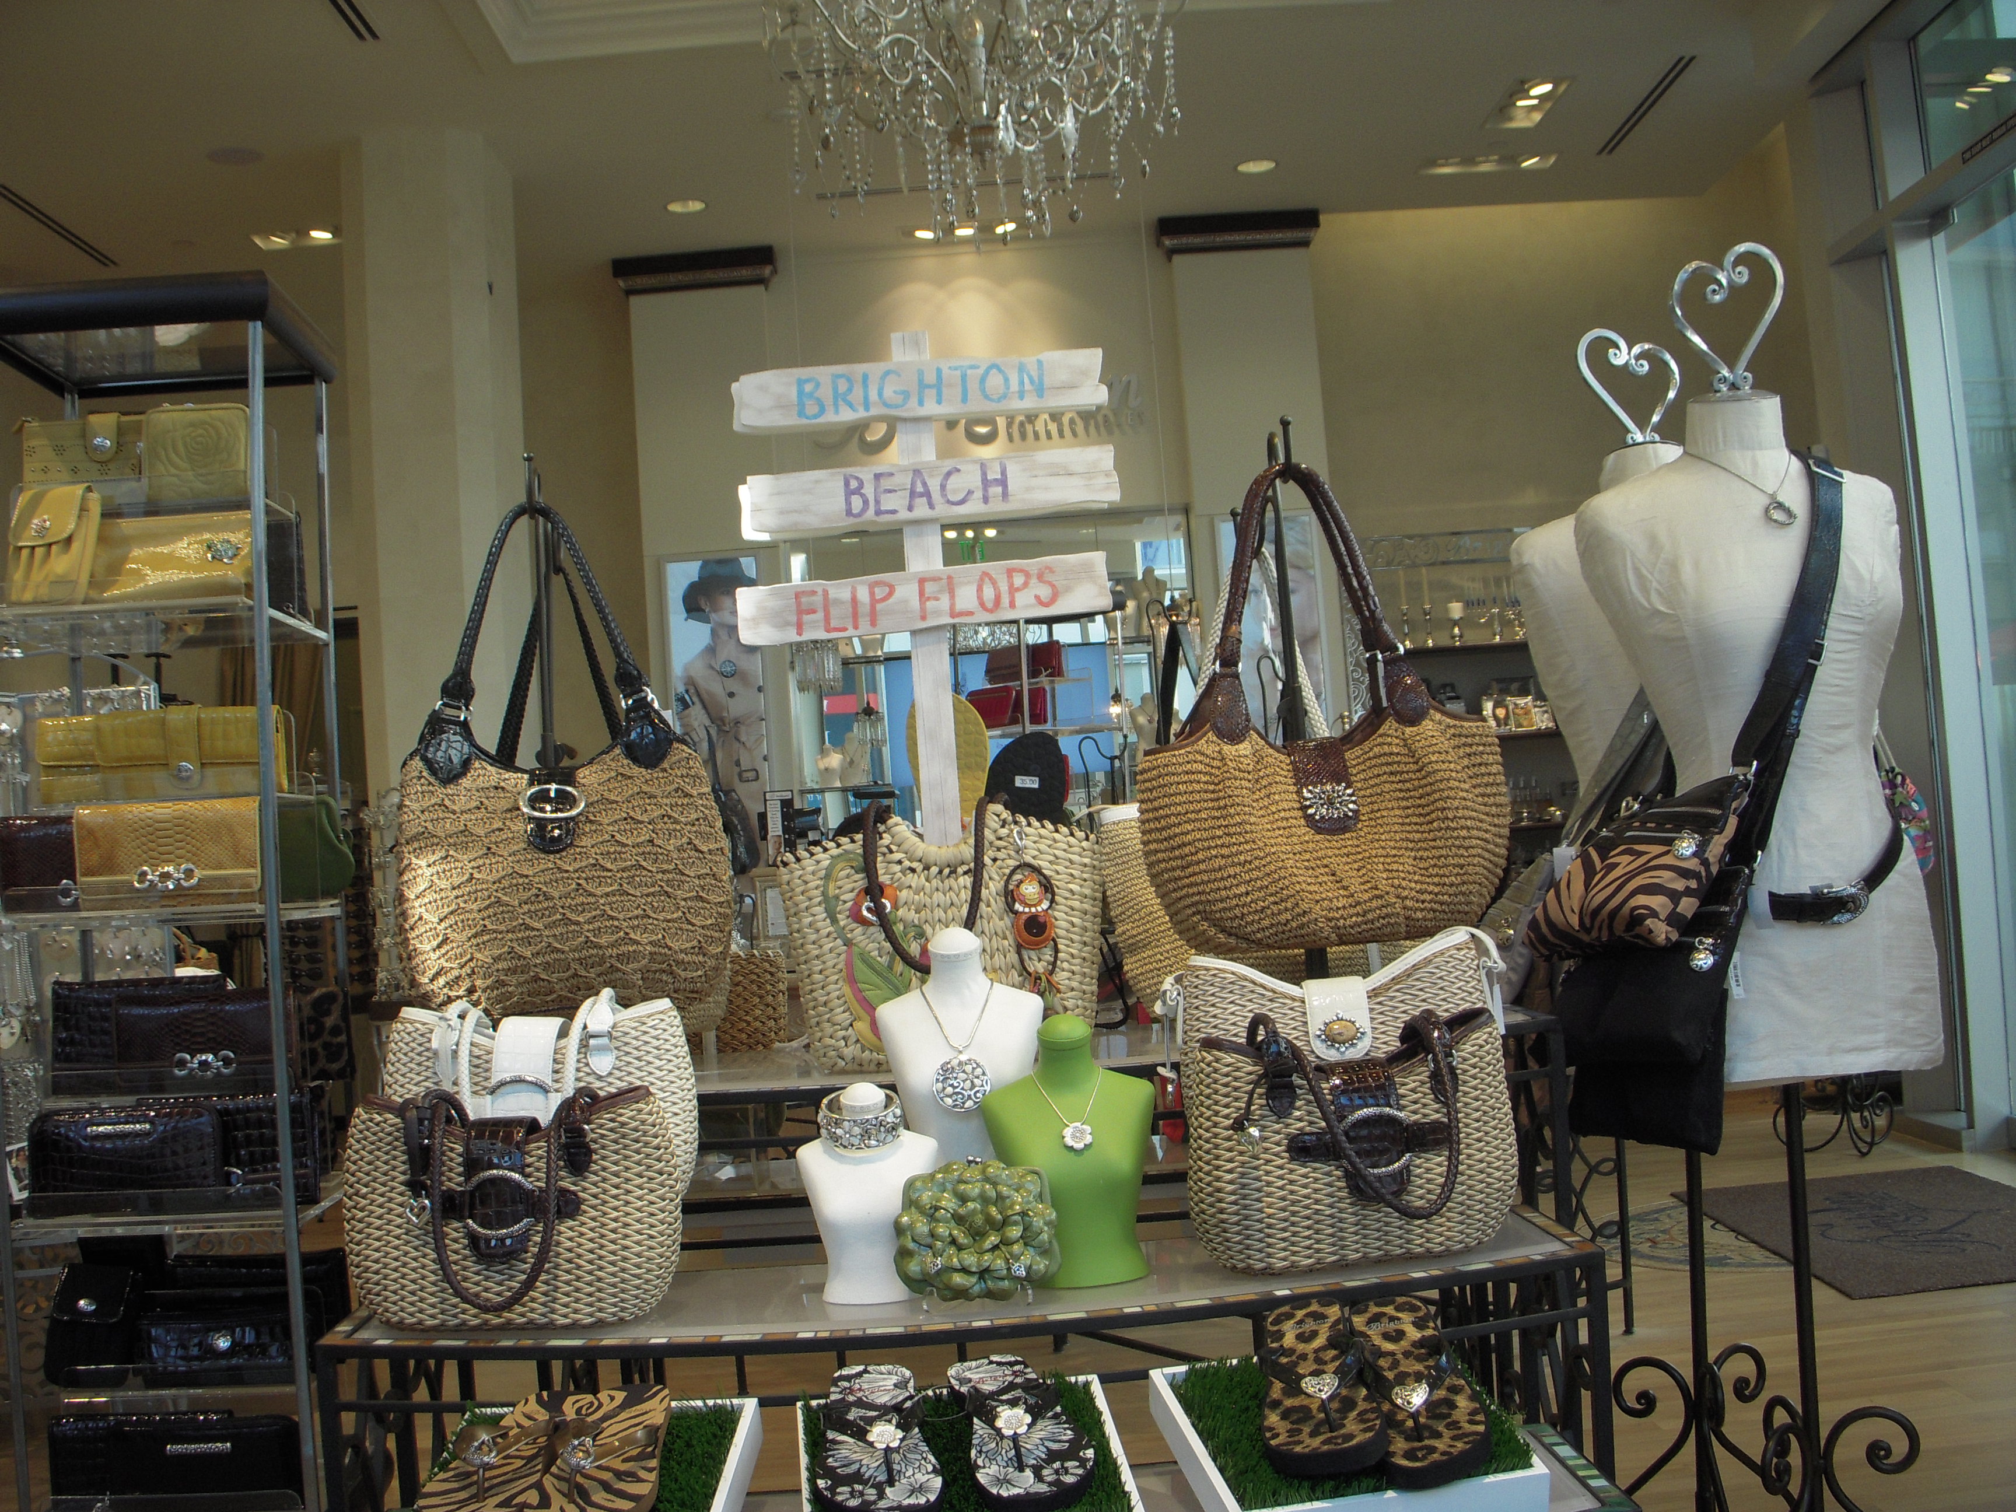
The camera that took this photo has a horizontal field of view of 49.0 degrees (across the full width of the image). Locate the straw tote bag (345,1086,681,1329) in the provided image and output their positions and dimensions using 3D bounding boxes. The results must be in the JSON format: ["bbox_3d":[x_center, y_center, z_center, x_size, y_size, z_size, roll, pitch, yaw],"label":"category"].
[{"bbox_3d":[-0.483,0.437,2.160,0.320,0.235,0.130,-4,-3,7],"label":"straw tote bag"}]

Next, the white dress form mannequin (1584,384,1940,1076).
[{"bbox_3d":[0.828,-0.022,2.440,0.360,0.750,0.240,-4,-3,-4],"label":"white dress form mannequin"}]

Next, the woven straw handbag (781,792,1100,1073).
[{"bbox_3d":[-0.079,0.203,2.600,0.360,0.320,0.160,-4,-3,-3],"label":"woven straw handbag"}]

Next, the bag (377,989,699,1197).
[{"bbox_3d":[-0.481,0.366,2.270,0.320,0.250,0.130,-4,-3,7],"label":"bag"}]

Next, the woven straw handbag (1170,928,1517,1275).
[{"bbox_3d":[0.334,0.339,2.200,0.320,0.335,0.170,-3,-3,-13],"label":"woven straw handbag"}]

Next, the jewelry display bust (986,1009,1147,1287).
[{"bbox_3d":[0.058,0.387,2.180,0.168,0.262,0.100,-4,-3,-9],"label":"jewelry display bust"}]

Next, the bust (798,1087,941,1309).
[{"bbox_3d":[-0.135,0.423,2.150,0.138,0.210,0.085,-4,-3,-4],"label":"bust"}]

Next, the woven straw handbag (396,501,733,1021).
[{"bbox_3d":[-0.503,0.008,2.500,0.365,0.585,0.150,-4,-3,-1],"label":"woven straw handbag"}]

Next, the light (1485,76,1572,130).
[{"bbox_3d":[1.884,-2.374,8.009,0.200,0.060,0.500,-4,-3,-1],"label":"light"}]

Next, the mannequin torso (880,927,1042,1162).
[{"bbox_3d":[-0.046,0.307,2.280,0.165,0.262,0.100,-4,-3,-3],"label":"mannequin torso"}]

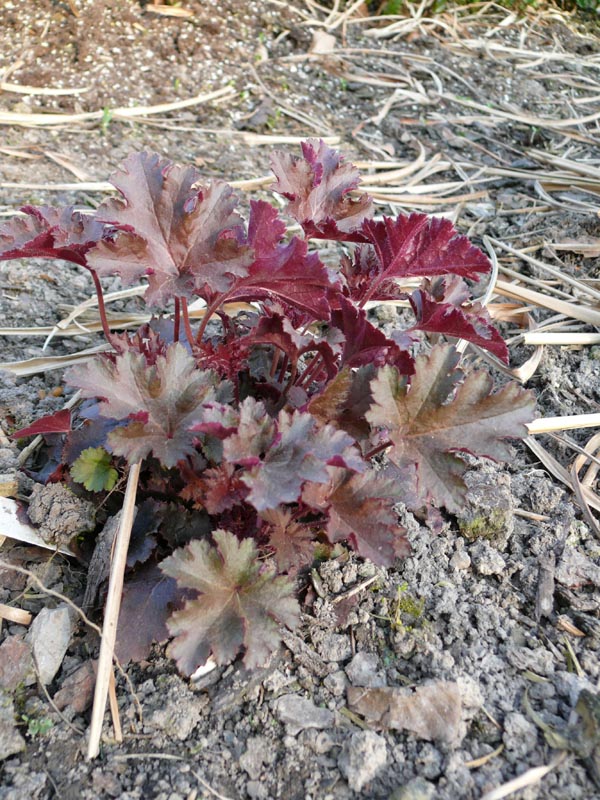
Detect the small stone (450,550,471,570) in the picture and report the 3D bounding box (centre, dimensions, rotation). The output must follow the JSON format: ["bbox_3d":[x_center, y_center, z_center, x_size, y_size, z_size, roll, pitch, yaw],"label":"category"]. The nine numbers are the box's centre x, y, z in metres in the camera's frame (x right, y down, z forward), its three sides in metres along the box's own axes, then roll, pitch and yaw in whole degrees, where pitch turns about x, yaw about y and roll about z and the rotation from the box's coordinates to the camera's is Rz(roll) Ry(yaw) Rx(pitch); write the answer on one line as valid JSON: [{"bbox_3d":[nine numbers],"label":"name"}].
[{"bbox_3d":[0.103,0.103,0.534,0.012,0.009,0.011,5,38,7],"label":"small stone"}]

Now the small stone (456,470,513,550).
[{"bbox_3d":[0.117,0.071,0.535,0.037,0.036,0.038,0,36,0],"label":"small stone"}]

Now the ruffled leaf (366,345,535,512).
[{"bbox_3d":[0.101,0.019,0.560,0.100,0.024,0.108,-13,62,-13],"label":"ruffled leaf"}]

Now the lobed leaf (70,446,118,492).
[{"bbox_3d":[-0.134,0.045,0.543,0.029,0.008,0.027,12,59,14],"label":"lobed leaf"}]

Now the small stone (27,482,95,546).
[{"bbox_3d":[-0.153,0.074,0.536,0.044,0.030,0.034,0,36,0],"label":"small stone"}]

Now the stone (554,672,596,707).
[{"bbox_3d":[0.151,0.158,0.455,0.018,0.013,0.015,0,38,0],"label":"stone"}]

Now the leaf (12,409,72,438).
[{"bbox_3d":[-0.184,0.017,0.596,0.041,0.016,0.022,3,30,-25],"label":"leaf"}]

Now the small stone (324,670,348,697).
[{"bbox_3d":[0.019,0.152,0.446,0.013,0.010,0.011,0,36,0],"label":"small stone"}]

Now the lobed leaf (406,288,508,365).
[{"bbox_3d":[0.121,-0.057,0.633,0.070,0.034,0.040,13,40,16],"label":"lobed leaf"}]

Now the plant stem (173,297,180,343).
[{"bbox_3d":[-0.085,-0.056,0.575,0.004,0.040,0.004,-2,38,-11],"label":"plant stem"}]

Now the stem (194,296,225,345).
[{"bbox_3d":[-0.062,-0.056,0.575,0.007,0.046,0.006,23,31,-24],"label":"stem"}]

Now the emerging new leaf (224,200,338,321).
[{"bbox_3d":[-0.011,-0.087,0.520,0.066,0.060,0.050,0,36,0],"label":"emerging new leaf"}]

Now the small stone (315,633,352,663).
[{"bbox_3d":[0.018,0.138,0.463,0.021,0.013,0.014,0,36,0],"label":"small stone"}]

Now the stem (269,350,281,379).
[{"bbox_3d":[-0.018,-0.027,0.604,0.004,0.023,0.004,16,31,-2],"label":"stem"}]

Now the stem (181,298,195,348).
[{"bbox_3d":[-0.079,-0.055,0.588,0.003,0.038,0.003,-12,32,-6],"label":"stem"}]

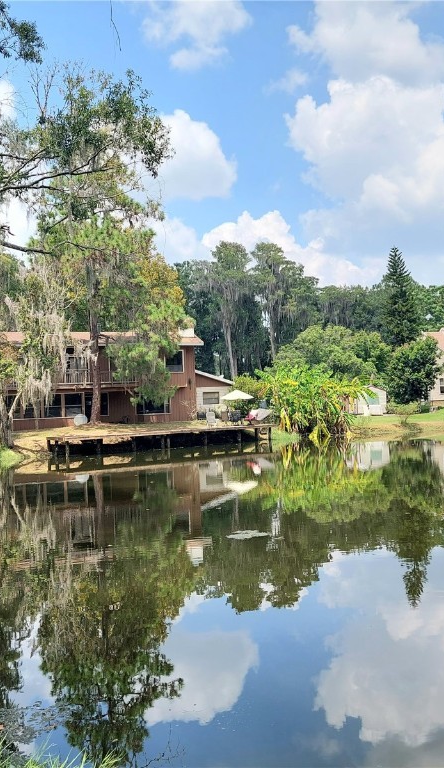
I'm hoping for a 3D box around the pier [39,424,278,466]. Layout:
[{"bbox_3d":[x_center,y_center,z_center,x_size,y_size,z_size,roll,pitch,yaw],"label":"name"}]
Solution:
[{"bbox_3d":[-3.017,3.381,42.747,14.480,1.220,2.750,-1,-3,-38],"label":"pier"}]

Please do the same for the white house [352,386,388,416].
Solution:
[{"bbox_3d":[13.709,1.583,65.061,2.860,2.690,3.060,-3,-2,3],"label":"white house"}]

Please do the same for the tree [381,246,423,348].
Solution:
[{"bbox_3d":[16.376,-5.163,65.355,4.080,14.480,4.080,-3,-2,0],"label":"tree"}]

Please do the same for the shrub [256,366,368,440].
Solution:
[{"bbox_3d":[6.351,1.348,50.380,7.650,5.300,5.300,-3,-2,0],"label":"shrub"}]

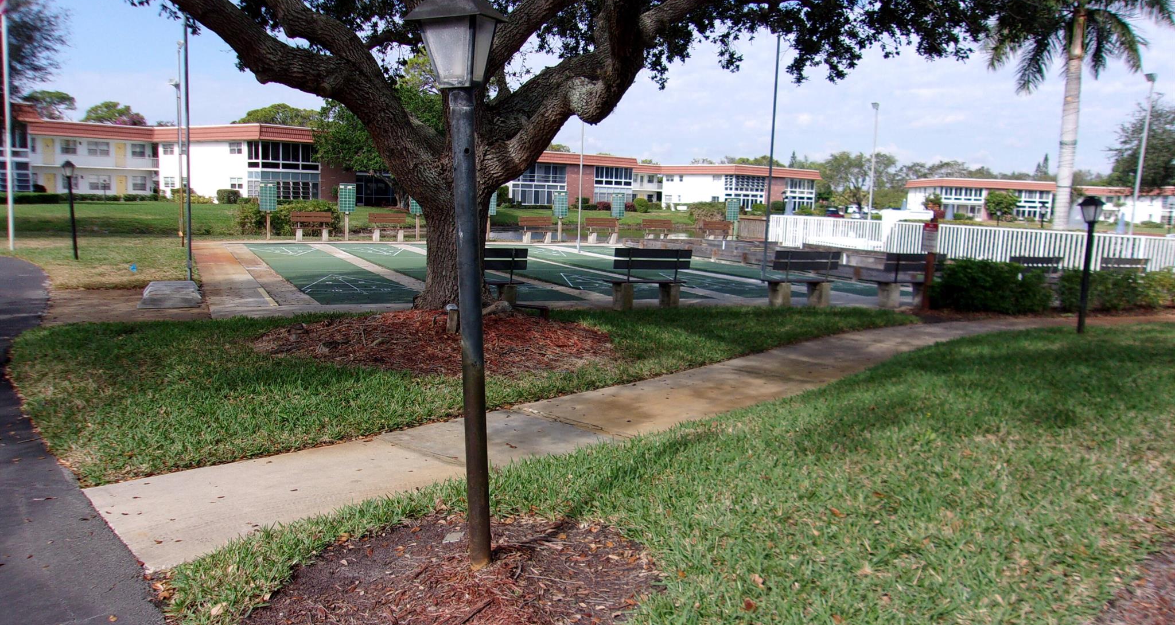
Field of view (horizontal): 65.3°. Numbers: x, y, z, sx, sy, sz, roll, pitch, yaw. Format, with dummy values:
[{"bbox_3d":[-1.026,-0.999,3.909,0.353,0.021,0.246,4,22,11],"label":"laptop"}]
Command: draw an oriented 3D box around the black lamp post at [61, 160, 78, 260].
[{"bbox_3d":[-11.618,-2.309,20.676,0.290,2.230,0.290,-1,8,-24],"label":"black lamp post"}]

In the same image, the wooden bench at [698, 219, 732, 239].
[{"bbox_3d":[5.059,-2.983,34.729,1.250,0.920,0.540,-1,8,-24],"label":"wooden bench"}]

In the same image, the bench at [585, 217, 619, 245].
[{"bbox_3d":[0.543,-3.037,34.162,1.290,0.940,0.500,-1,8,-24],"label":"bench"}]

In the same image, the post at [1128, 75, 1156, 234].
[{"bbox_3d":[15.939,-3.902,26.500,0.350,5.900,0.350,-1,8,-24],"label":"post"}]

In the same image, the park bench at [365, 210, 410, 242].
[{"bbox_3d":[-6.402,-2.720,29.615,1.250,0.920,0.540,-1,8,-24],"label":"park bench"}]

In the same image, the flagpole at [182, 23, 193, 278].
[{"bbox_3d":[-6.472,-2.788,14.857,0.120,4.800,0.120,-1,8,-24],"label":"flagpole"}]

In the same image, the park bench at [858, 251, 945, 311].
[{"bbox_3d":[5.471,-0.573,15.869,1.330,0.920,0.500,-1,8,-21],"label":"park bench"}]

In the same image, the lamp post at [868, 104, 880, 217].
[{"bbox_3d":[11.507,-5.466,37.000,0.330,5.900,0.330,-1,8,-24],"label":"lamp post"}]

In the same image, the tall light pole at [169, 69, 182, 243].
[{"bbox_3d":[-12.270,-4.595,27.390,0.400,4.870,0.250,2,7,0],"label":"tall light pole"}]

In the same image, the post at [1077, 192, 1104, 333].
[{"bbox_3d":[7.347,-0.698,13.509,0.290,2.018,0.290,-3,9,-36],"label":"post"}]

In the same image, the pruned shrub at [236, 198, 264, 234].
[{"bbox_3d":[-11.847,-3.430,32.118,1.100,1.300,1.100,-1,8,-24],"label":"pruned shrub"}]

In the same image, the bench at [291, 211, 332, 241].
[{"bbox_3d":[-8.878,-2.765,29.570,1.260,0.920,0.500,-1,8,-24],"label":"bench"}]

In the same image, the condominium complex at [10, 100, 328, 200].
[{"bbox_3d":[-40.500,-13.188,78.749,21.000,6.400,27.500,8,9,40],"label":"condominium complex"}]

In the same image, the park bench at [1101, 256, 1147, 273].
[{"bbox_3d":[10.095,-0.582,17.612,1.340,0.920,0.500,-1,8,-19],"label":"park bench"}]

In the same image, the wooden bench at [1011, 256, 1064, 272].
[{"bbox_3d":[7.752,-0.574,16.271,1.270,0.910,0.530,-1,8,-24],"label":"wooden bench"}]

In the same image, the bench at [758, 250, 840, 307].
[{"bbox_3d":[3.418,-0.566,15.010,1.280,0.920,0.530,-1,8,-24],"label":"bench"}]

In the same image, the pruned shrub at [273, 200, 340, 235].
[{"bbox_3d":[-10.019,-3.434,32.623,2.400,1.300,1.600,-1,8,-24],"label":"pruned shrub"}]

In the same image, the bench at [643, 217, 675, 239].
[{"bbox_3d":[2.673,-2.929,33.664,1.250,0.920,0.540,-1,8,-24],"label":"bench"}]

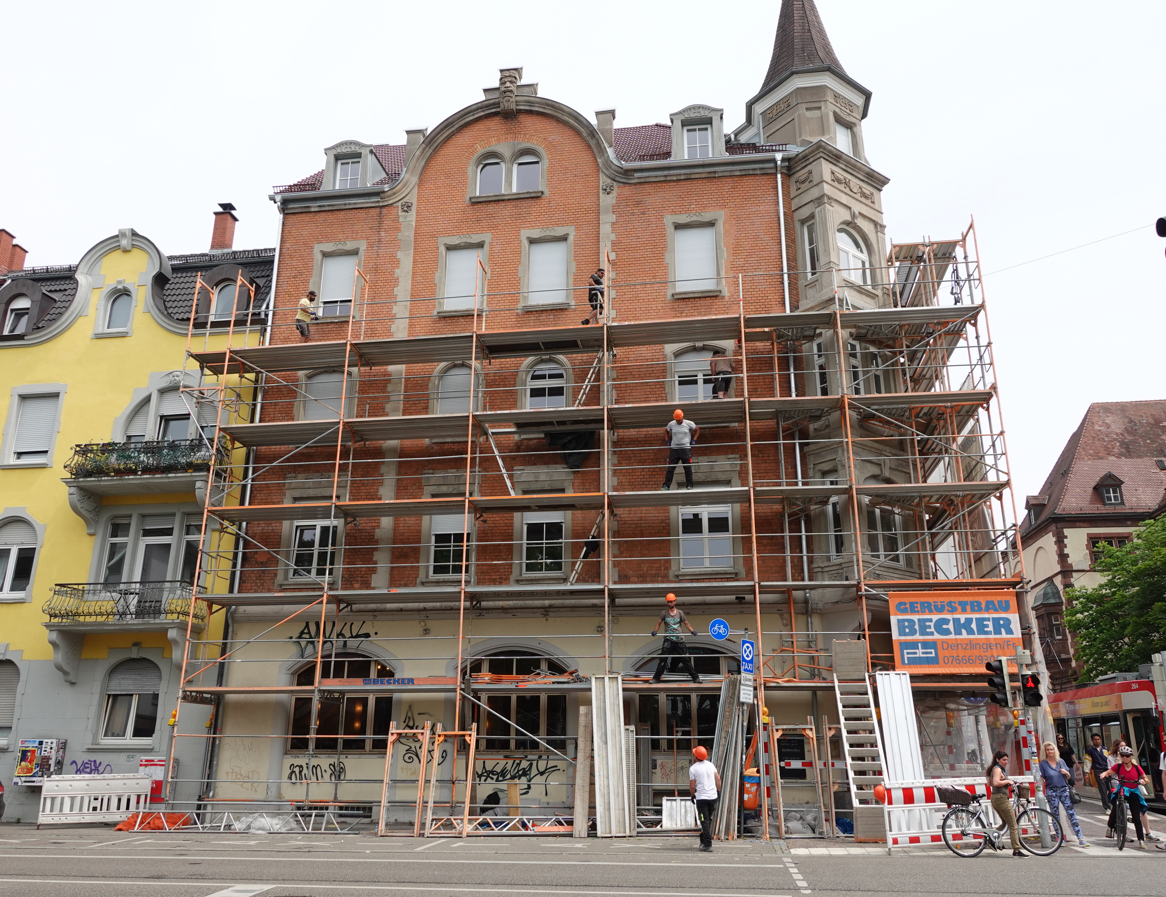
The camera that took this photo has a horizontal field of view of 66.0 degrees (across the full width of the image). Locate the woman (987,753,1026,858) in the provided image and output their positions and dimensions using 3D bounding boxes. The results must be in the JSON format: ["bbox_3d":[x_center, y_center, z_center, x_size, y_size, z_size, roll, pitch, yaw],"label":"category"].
[{"bbox_3d":[6.794,5.650,14.368,0.530,1.547,0.460,-3,-19,11],"label":"woman"}]

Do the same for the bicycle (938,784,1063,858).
[{"bbox_3d":[6.546,5.843,14.151,1.800,1.110,0.600,-1,-18,3],"label":"bicycle"}]

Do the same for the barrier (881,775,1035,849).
[{"bbox_3d":[6.264,5.970,14.725,3.230,1.050,0.250,8,-20,-22],"label":"barrier"}]

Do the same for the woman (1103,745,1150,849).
[{"bbox_3d":[9.292,5.916,15.352,0.660,1.598,0.500,-10,-21,28],"label":"woman"}]

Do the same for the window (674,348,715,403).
[{"bbox_3d":[2.780,-1.534,21.444,1.170,1.800,0.120,-2,-18,8],"label":"window"}]

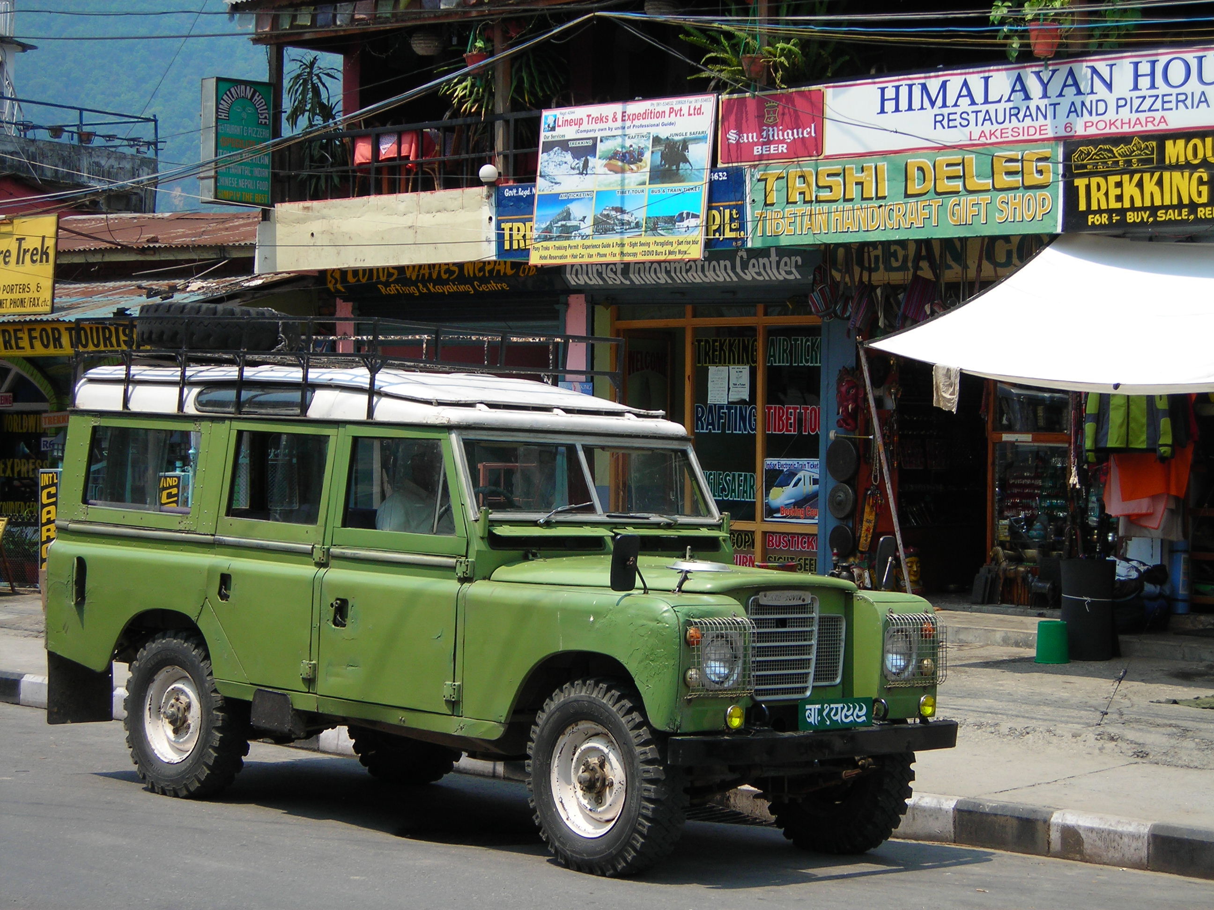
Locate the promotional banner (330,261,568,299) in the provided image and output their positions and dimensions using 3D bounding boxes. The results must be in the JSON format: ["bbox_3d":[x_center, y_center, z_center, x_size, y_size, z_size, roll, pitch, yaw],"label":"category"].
[{"bbox_3d":[-1.491,-1.602,24.075,0.050,0.321,3.321,0,1,-44],"label":"promotional banner"}]

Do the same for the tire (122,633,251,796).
[{"bbox_3d":[-1.912,1.184,12.325,0.200,0.755,0.755,3,-1,-43],"label":"tire"}]

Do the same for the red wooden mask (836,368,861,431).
[{"bbox_3d":[1.855,-0.427,20.593,0.140,0.500,0.230,0,1,-44],"label":"red wooden mask"}]

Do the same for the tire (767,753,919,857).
[{"bbox_3d":[0.947,1.289,11.223,0.200,0.755,0.755,3,-1,-40],"label":"tire"}]

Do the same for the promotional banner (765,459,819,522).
[{"bbox_3d":[1.481,0.285,21.390,0.030,0.503,0.627,0,1,-44],"label":"promotional banner"}]

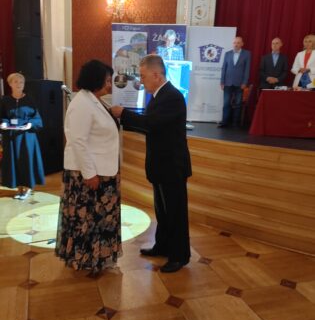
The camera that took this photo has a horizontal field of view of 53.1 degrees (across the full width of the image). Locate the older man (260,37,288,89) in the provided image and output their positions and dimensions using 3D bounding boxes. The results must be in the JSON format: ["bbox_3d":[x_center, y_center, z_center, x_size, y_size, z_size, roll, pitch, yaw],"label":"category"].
[{"bbox_3d":[2.224,-1.480,6.189,0.540,1.720,0.350,6,12,14],"label":"older man"}]

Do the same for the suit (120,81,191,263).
[{"bbox_3d":[-0.030,0.135,2.654,0.580,1.500,0.500,3,12,2],"label":"suit"}]

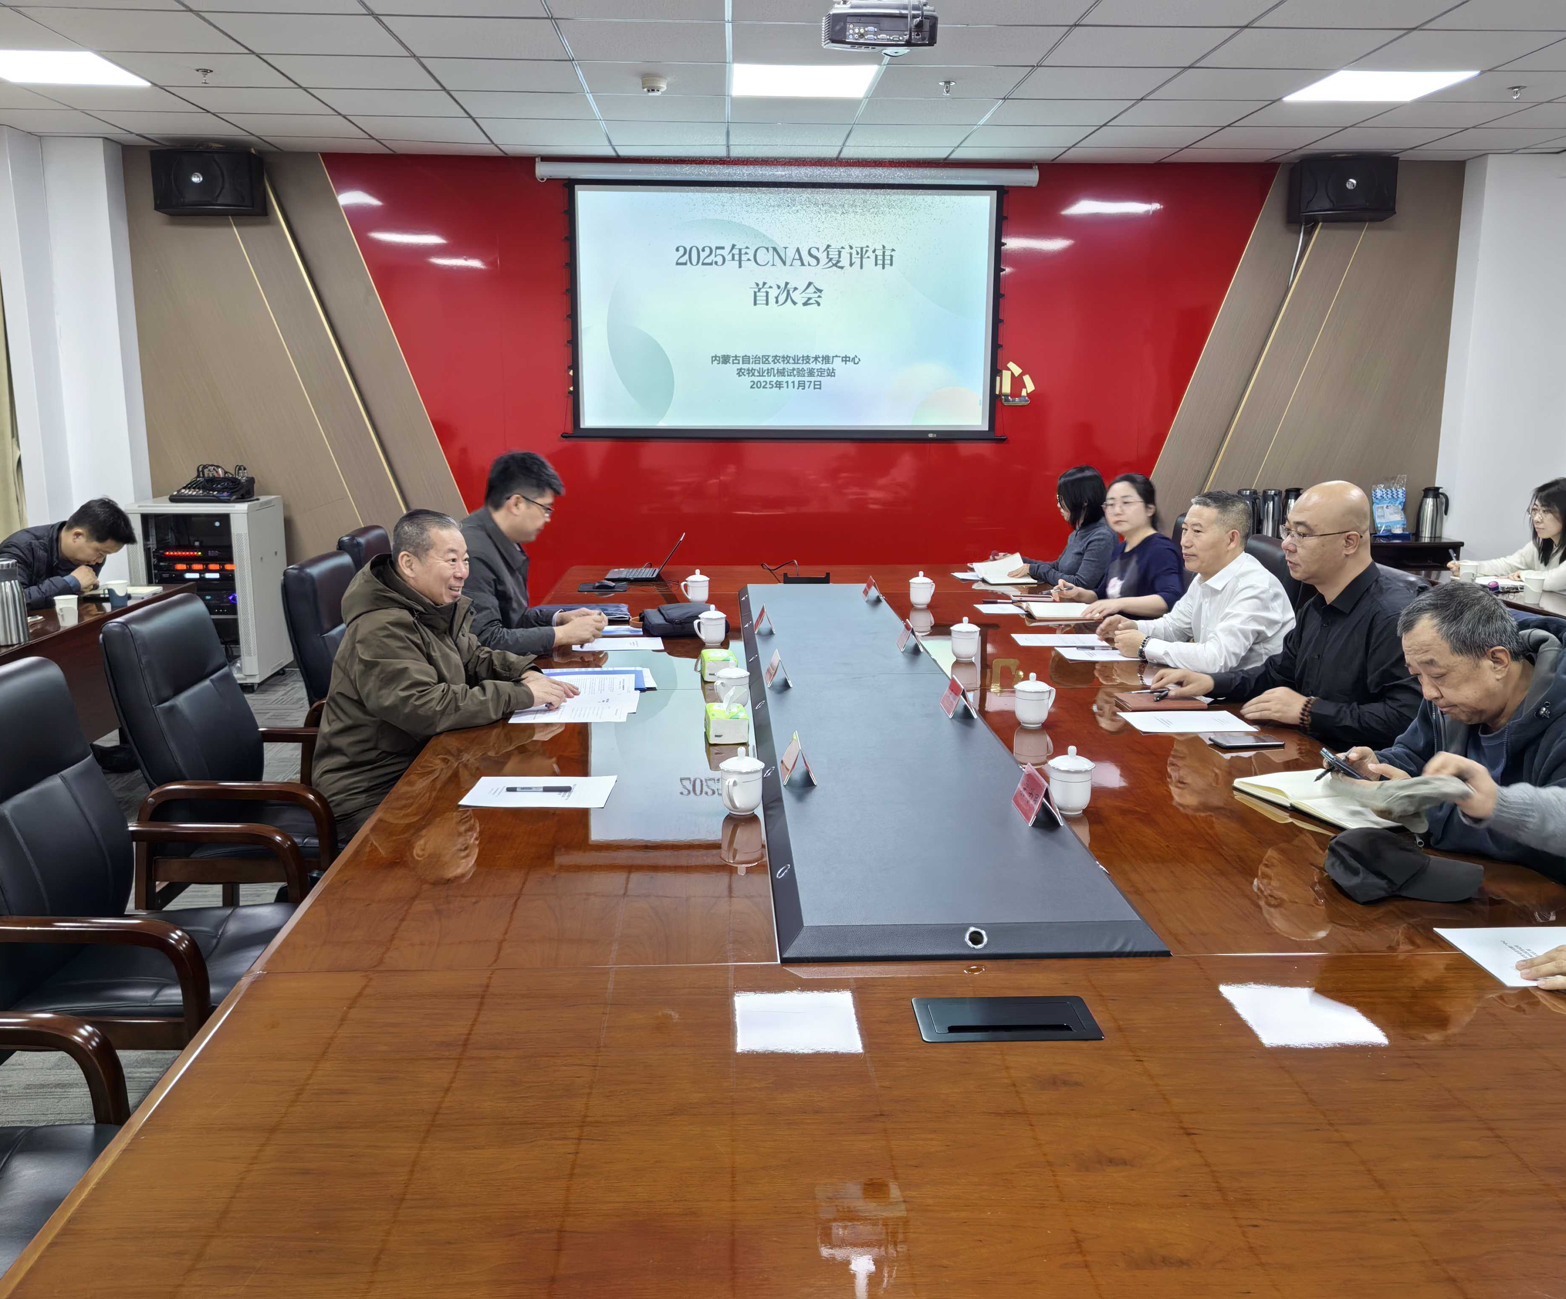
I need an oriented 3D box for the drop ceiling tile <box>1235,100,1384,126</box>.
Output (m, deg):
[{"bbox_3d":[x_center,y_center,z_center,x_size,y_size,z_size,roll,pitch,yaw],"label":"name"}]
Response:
[{"bbox_3d":[2.451,-2.461,6.210,0.600,0.020,0.600,0,11,-3],"label":"drop ceiling tile"}]

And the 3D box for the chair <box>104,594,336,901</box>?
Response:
[{"bbox_3d":[-1.321,0.400,3.558,0.630,1.050,0.600,0,11,-2],"label":"chair"}]

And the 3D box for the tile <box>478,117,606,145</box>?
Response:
[{"bbox_3d":[-1.174,-2.559,6.660,0.600,0.020,0.600,0,11,-3],"label":"tile"}]

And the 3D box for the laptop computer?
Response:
[{"bbox_3d":[-0.606,-0.418,5.995,0.350,0.205,0.325,0,11,-2],"label":"laptop computer"}]

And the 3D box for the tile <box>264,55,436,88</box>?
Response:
[{"bbox_3d":[-1.720,-2.326,5.448,0.600,0.020,0.600,0,11,-2],"label":"tile"}]

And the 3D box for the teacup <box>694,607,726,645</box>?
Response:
[{"bbox_3d":[-0.239,-0.082,4.460,0.107,0.133,0.093,0,11,-2],"label":"teacup"}]

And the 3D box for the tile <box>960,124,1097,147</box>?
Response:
[{"bbox_3d":[1.229,-2.569,6.744,0.600,0.020,0.600,0,11,-2],"label":"tile"}]

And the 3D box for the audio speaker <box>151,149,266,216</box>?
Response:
[{"bbox_3d":[-2.936,-2.382,6.937,0.500,0.280,0.280,-1,11,-6],"label":"audio speaker"}]

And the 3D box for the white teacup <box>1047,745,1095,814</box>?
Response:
[{"bbox_3d":[0.583,0.259,2.731,0.095,0.133,0.110,0,11,-2],"label":"white teacup"}]

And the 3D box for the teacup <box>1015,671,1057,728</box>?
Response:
[{"bbox_3d":[0.636,0.128,3.401,0.111,0.133,0.094,-5,12,-24],"label":"teacup"}]

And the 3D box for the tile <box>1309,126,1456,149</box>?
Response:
[{"bbox_3d":[3.024,-2.579,6.823,0.600,0.020,0.600,0,11,-2],"label":"tile"}]

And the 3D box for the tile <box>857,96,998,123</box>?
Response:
[{"bbox_3d":[0.654,-2.452,6.132,0.600,0.020,0.600,0,11,-2],"label":"tile"}]

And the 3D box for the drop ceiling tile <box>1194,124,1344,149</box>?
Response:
[{"bbox_3d":[2.424,-2.576,6.788,0.600,0.020,0.600,0,11,-2],"label":"drop ceiling tile"}]

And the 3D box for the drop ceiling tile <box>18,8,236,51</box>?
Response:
[{"bbox_3d":[-2.304,-2.218,4.834,0.600,0.020,0.600,0,11,-3],"label":"drop ceiling tile"}]

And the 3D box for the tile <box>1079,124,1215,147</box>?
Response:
[{"bbox_3d":[1.824,-2.581,6.786,0.600,0.020,0.600,0,11,-3],"label":"tile"}]

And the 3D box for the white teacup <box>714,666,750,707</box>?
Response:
[{"bbox_3d":[-0.137,0.093,3.555,0.103,0.135,0.090,-5,12,-27],"label":"white teacup"}]

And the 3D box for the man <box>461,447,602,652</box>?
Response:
[{"bbox_3d":[-0.871,0.038,4.578,0.640,1.345,0.520,0,11,-3],"label":"man"}]

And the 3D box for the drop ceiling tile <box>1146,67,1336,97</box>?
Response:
[{"bbox_3d":[1.881,-2.350,5.608,0.600,0.020,0.600,0,11,-3],"label":"drop ceiling tile"}]

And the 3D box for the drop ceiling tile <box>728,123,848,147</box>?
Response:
[{"bbox_3d":[0.030,-2.563,6.697,0.600,0.020,0.600,0,11,-2],"label":"drop ceiling tile"}]

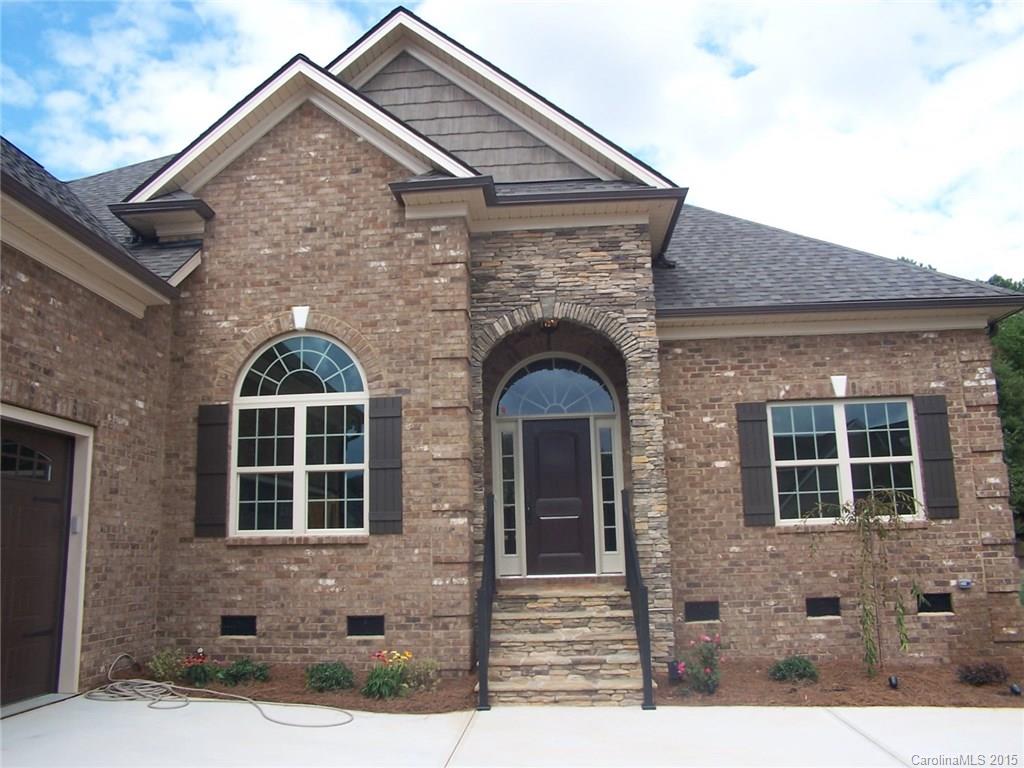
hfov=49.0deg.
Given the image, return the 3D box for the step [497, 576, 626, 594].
[{"bbox_3d":[0.565,2.198,12.144,1.550,0.160,0.380,-2,-11,5],"label":"step"}]

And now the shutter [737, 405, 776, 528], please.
[{"bbox_3d":[3.053,0.997,14.010,0.380,1.530,0.050,-2,-11,5],"label":"shutter"}]

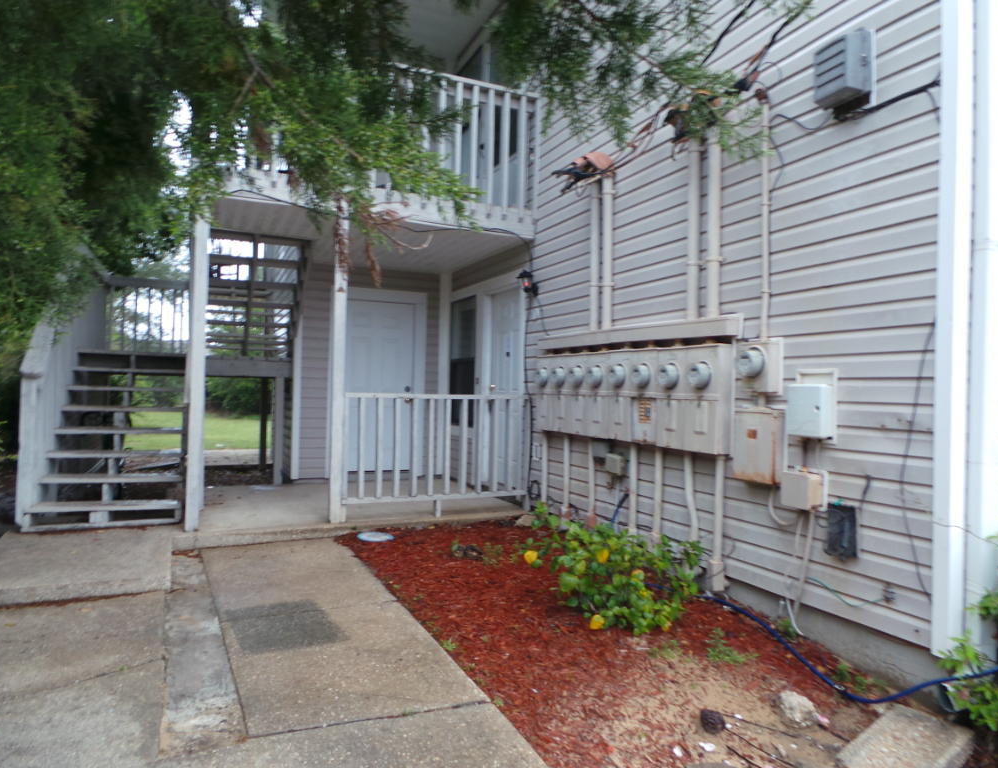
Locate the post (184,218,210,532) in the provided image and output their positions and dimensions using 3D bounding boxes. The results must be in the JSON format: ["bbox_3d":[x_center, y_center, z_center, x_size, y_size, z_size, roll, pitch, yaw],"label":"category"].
[{"bbox_3d":[-2.361,-0.117,5.300,0.095,2.490,0.095,1,-1,-24],"label":"post"}]

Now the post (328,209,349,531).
[{"bbox_3d":[-1.326,-0.154,5.704,0.095,2.612,0.095,1,-1,-24],"label":"post"}]

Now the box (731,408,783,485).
[{"bbox_3d":[1.405,0.333,3.691,0.090,0.385,0.295,1,-1,-24],"label":"box"}]

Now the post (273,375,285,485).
[{"bbox_3d":[-2.493,0.519,7.756,0.092,1.251,0.092,1,-1,-24],"label":"post"}]

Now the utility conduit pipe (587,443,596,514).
[{"bbox_3d":[0.711,0.708,5.198,0.047,0.575,0.047,1,-1,-24],"label":"utility conduit pipe"}]

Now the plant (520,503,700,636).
[{"bbox_3d":[0.570,0.982,3.851,0.700,0.470,1.050,1,-1,-24],"label":"plant"}]

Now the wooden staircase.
[{"bbox_3d":[-3.595,0.392,6.423,1.110,1.490,2.330,1,-1,-24],"label":"wooden staircase"}]

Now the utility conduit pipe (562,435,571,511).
[{"bbox_3d":[0.554,0.719,5.544,0.047,0.615,0.047,1,-1,-24],"label":"utility conduit pipe"}]

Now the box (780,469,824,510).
[{"bbox_3d":[1.517,0.533,3.403,0.105,0.167,0.170,1,-1,-24],"label":"box"}]

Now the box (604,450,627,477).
[{"bbox_3d":[0.853,0.580,4.927,0.065,0.115,0.195,1,-1,-24],"label":"box"}]

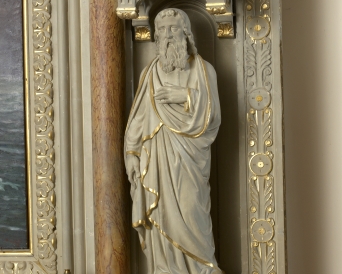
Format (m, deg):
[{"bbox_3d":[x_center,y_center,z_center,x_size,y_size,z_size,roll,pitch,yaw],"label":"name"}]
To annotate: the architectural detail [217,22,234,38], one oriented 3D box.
[{"bbox_3d":[0.246,-0.483,4.032,0.073,0.065,0.061,-1,0,10],"label":"architectural detail"}]

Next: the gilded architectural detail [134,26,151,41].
[{"bbox_3d":[-0.129,-0.472,4.100,0.070,0.064,0.061,-1,0,10],"label":"gilded architectural detail"}]

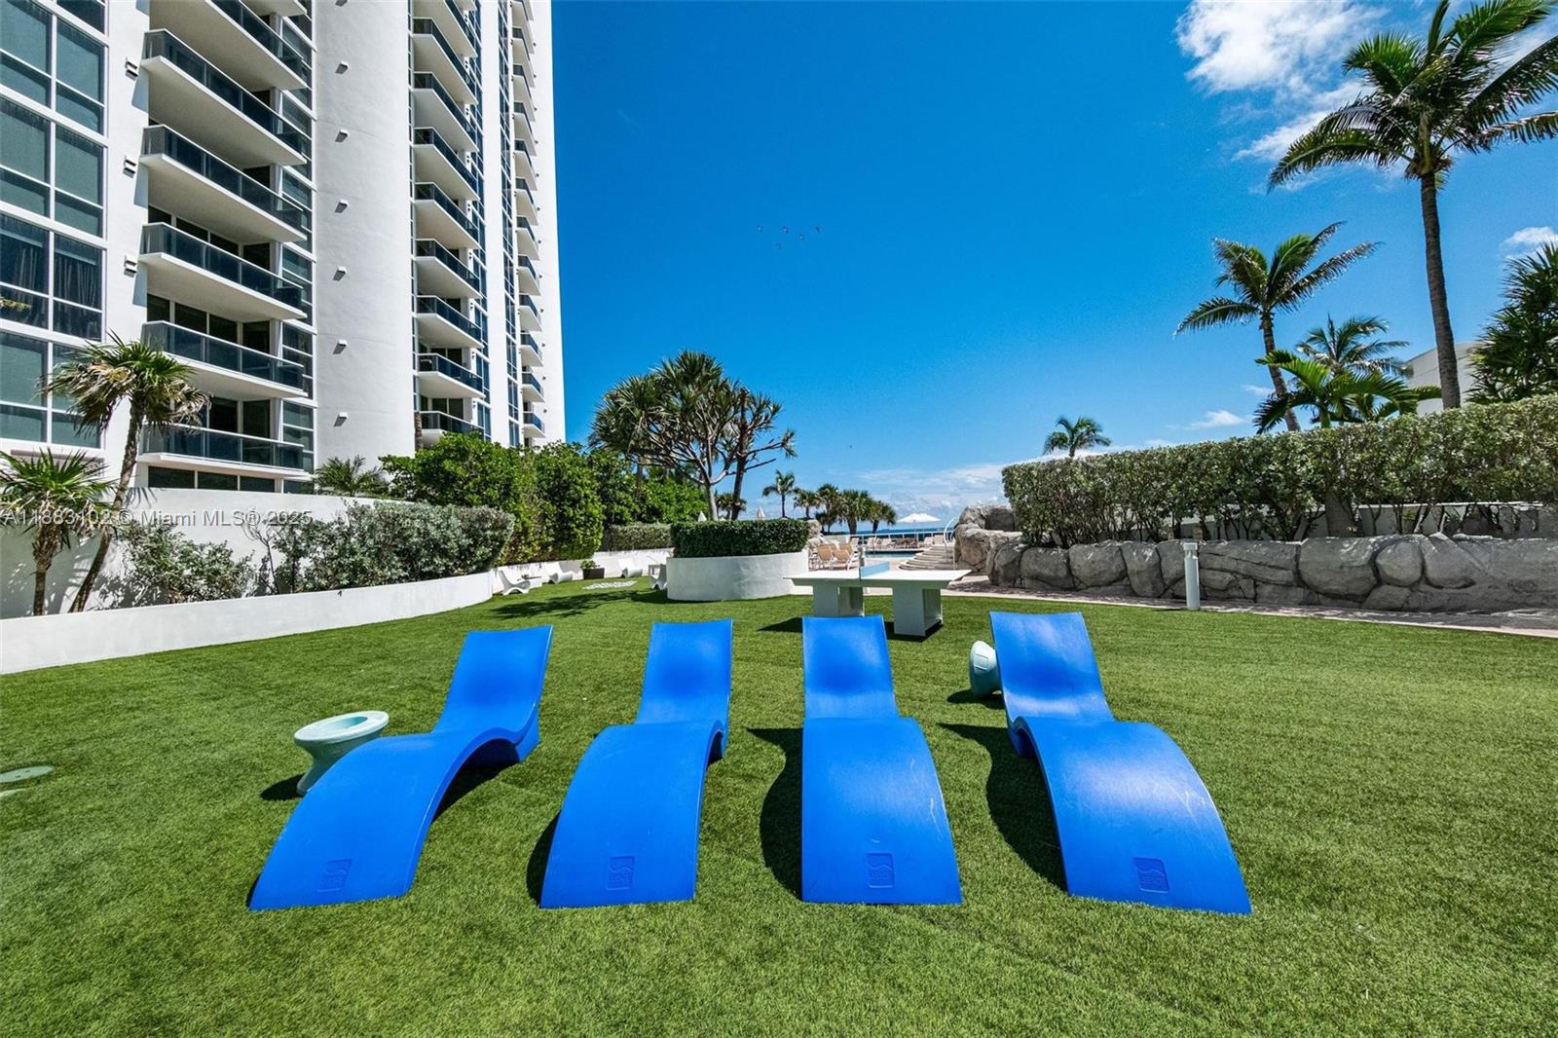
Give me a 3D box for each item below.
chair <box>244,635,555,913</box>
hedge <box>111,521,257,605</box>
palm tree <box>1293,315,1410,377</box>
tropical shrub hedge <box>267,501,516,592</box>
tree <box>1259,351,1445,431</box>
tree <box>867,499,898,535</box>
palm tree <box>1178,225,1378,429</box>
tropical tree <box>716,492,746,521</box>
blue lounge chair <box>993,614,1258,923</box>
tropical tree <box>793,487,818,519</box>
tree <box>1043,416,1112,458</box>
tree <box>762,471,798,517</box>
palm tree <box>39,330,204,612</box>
[{"bbox_3d":[-2.073,1.284,3.202,0.650,0.870,1.830,-2,-2,-5],"label":"chair"},{"bbox_3d":[-10.687,0.831,9.479,1.000,1.530,1.900,-3,-2,17],"label":"hedge"},{"bbox_3d":[27.608,-4.285,25.000,4.300,11.006,4.300,-1,-2,-42],"label":"palm tree"},{"bbox_3d":[-9.084,0.592,12.598,1.500,1.900,5.900,-3,-2,17],"label":"tropical shrub hedge"},{"bbox_3d":[10.581,-1.354,9.800,2.600,3.630,2.700,-1,-2,-43],"label":"tree"},{"bbox_3d":[9.766,0.685,49.000,2.872,5.276,2.872,-3,-2,11],"label":"tree"},{"bbox_3d":[15.207,-3.907,15.800,4.700,10.115,4.700,-4,-2,44],"label":"palm tree"},{"bbox_3d":[-4.353,0.614,47.000,2.645,6.076,2.645,-2,-2,-5],"label":"tropical tree"},{"bbox_3d":[1.761,1.125,3.056,0.631,0.821,2.062,-3,-2,16],"label":"blue lounge chair"},{"bbox_3d":[2.321,0.112,45.000,2.400,5.700,2.400,-2,-2,3],"label":"tropical tree"},{"bbox_3d":[20.105,-2.663,35.000,4.700,8.700,4.700,-3,-2,30],"label":"tree"},{"bbox_3d":[0.134,-0.685,57.000,4.100,9.321,4.100,-2,-2,0],"label":"tree"},{"bbox_3d":[-10.712,-0.728,8.500,1.650,4.400,1.650,-3,-2,38],"label":"palm tree"}]

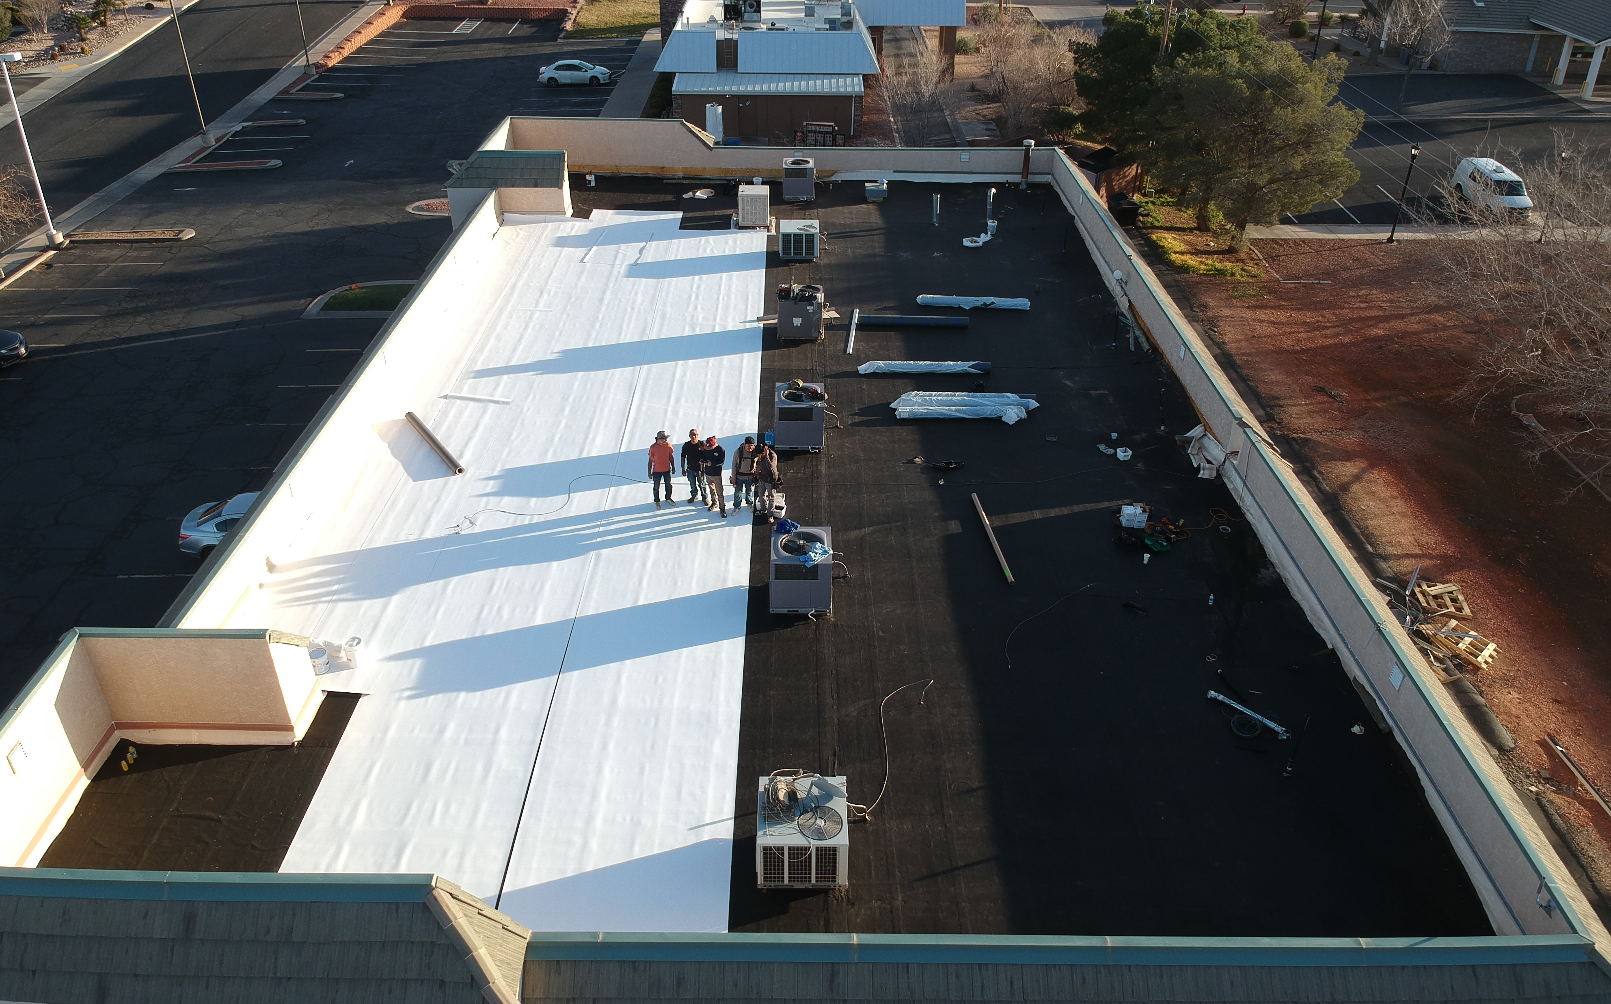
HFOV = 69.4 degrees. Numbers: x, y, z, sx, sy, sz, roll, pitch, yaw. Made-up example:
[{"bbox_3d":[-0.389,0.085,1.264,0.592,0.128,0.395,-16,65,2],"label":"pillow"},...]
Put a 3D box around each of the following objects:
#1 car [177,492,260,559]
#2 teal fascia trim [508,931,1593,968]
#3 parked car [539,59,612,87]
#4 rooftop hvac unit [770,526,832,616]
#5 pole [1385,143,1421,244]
[{"bbox_3d":[-13.727,0.514,30.526,4.800,1.430,1.840,1,32,-1],"label":"car"},{"bbox_3d":[3.085,5.363,14.040,12.795,0.310,0.170,1,32,-1],"label":"teal fascia trim"},{"bbox_3d":[-14.853,-27.798,75.400,4.640,1.460,1.780,0,32,-1],"label":"parked car"},{"bbox_3d":[-0.076,1.241,21.205,1.100,1.120,1.180,1,32,-1],"label":"rooftop hvac unit"},{"bbox_3d":[26.331,-13.543,51.071,0.420,4.311,0.420,1,32,-1],"label":"pole"}]

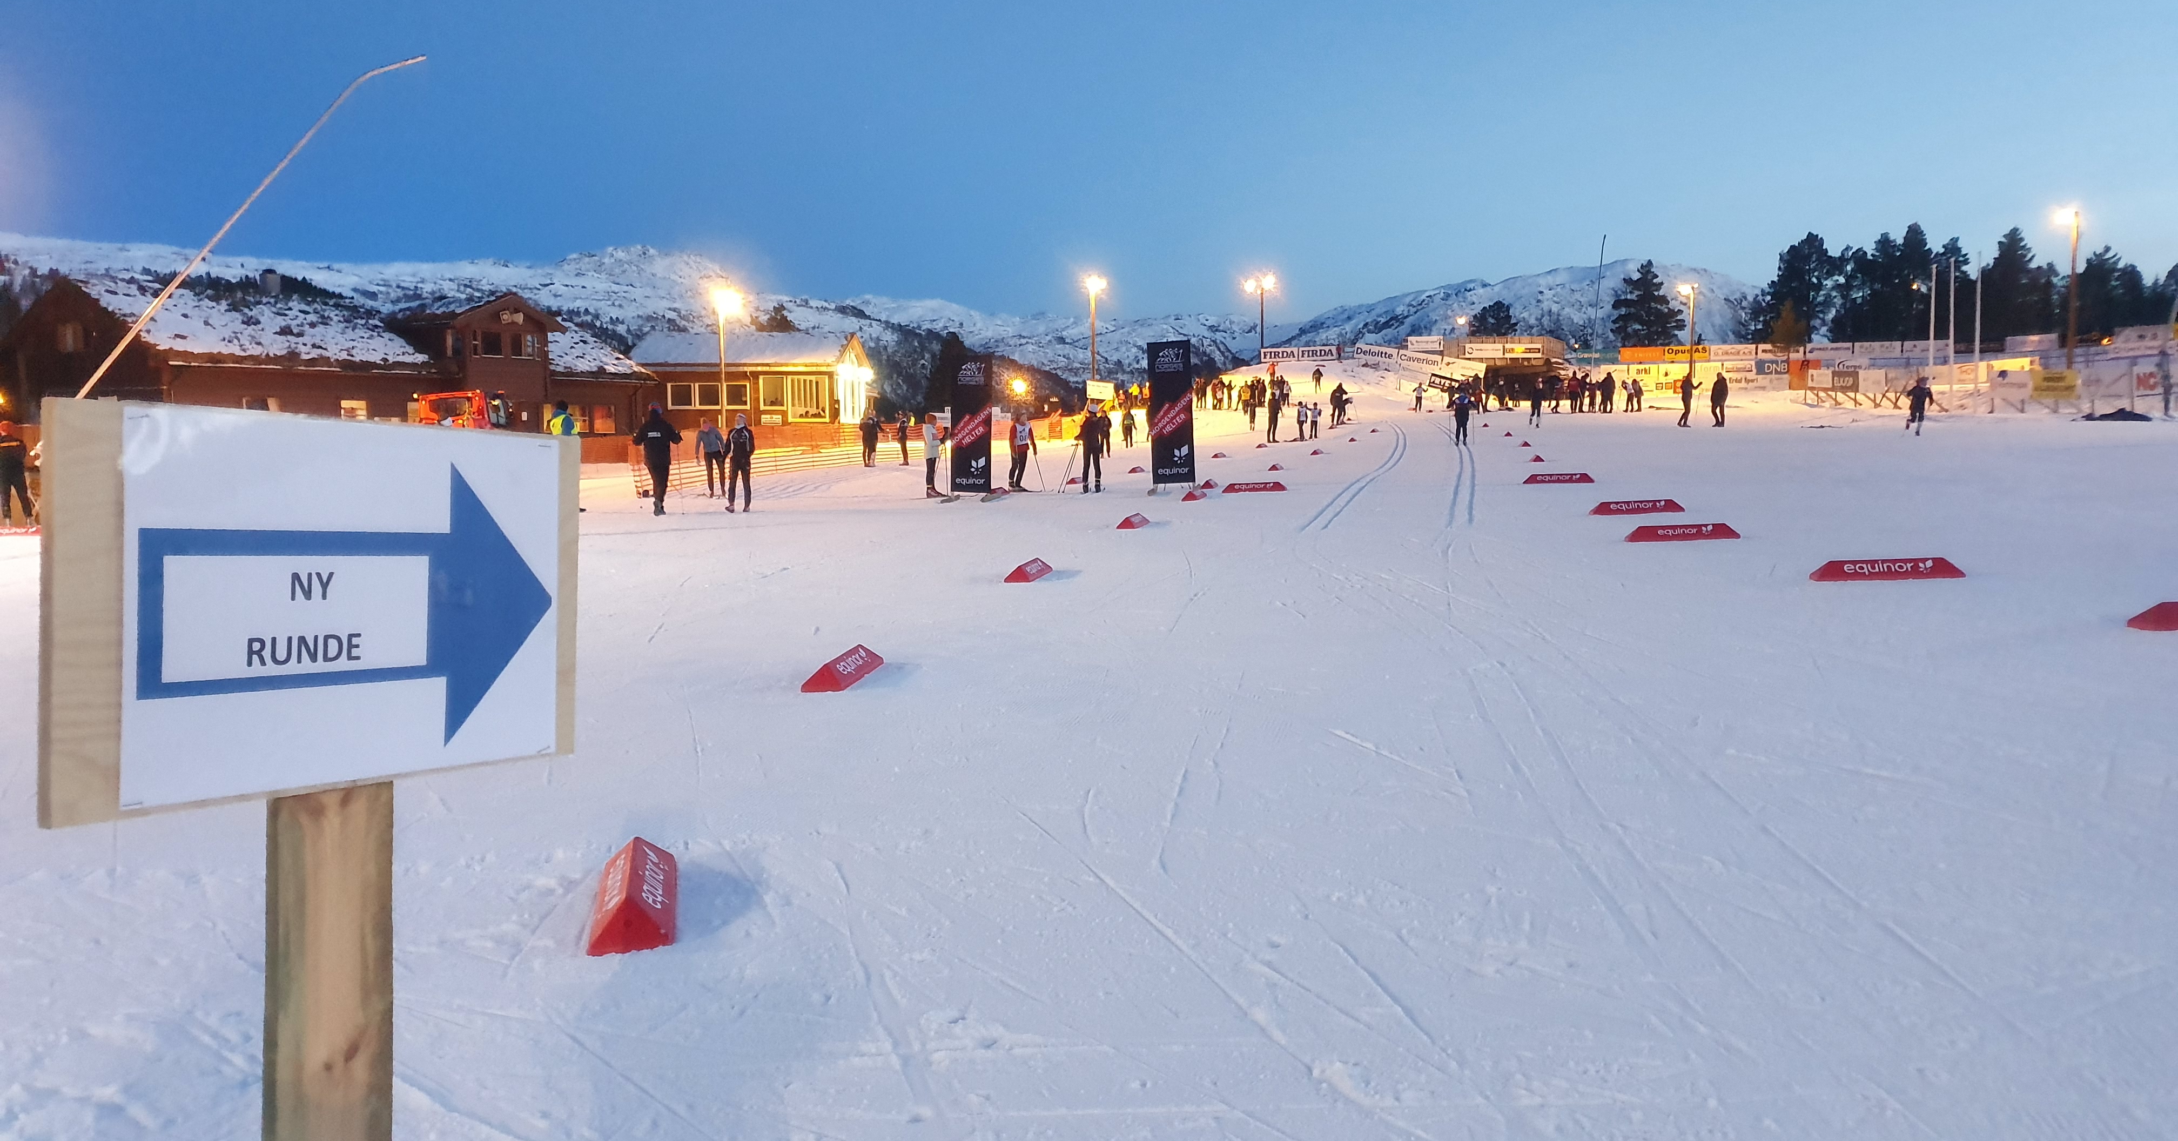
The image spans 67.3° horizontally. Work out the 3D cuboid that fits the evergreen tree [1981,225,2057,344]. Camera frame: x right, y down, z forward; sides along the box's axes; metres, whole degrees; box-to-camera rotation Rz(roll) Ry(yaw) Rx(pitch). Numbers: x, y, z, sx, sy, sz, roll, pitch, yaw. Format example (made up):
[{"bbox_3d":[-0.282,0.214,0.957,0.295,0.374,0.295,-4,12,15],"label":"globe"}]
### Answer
[{"bbox_3d":[65.431,-19.797,115.000,4.700,8.500,4.700,1,6,22],"label":"evergreen tree"}]

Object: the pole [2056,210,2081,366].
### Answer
[{"bbox_3d":[42.084,-11.686,70.000,0.900,7.700,0.400,-2,5,-12],"label":"pole"}]

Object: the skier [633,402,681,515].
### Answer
[{"bbox_3d":[-7.333,-1.887,27.700,0.750,1.870,0.550,0,5,0],"label":"skier"}]

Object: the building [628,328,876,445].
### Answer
[{"bbox_3d":[-14.750,-8.050,72.800,9.000,5.000,8.000,-1,6,-2],"label":"building"}]

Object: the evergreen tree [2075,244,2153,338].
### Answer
[{"bbox_3d":[69.956,-18.581,112.000,5.000,7.600,5.000,0,5,0],"label":"evergreen tree"}]

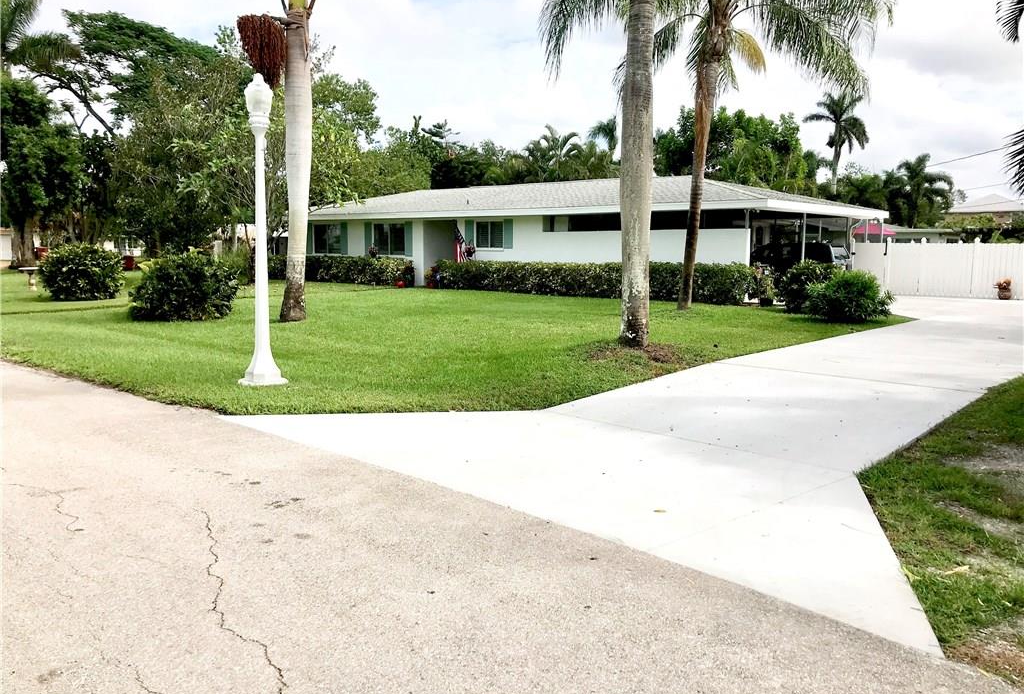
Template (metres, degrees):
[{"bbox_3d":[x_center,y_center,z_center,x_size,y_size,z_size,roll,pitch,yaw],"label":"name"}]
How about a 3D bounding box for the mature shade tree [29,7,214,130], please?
[{"bbox_3d":[-18.986,-10.271,42.045,10.500,13.150,10.000,0,7,0],"label":"mature shade tree"}]

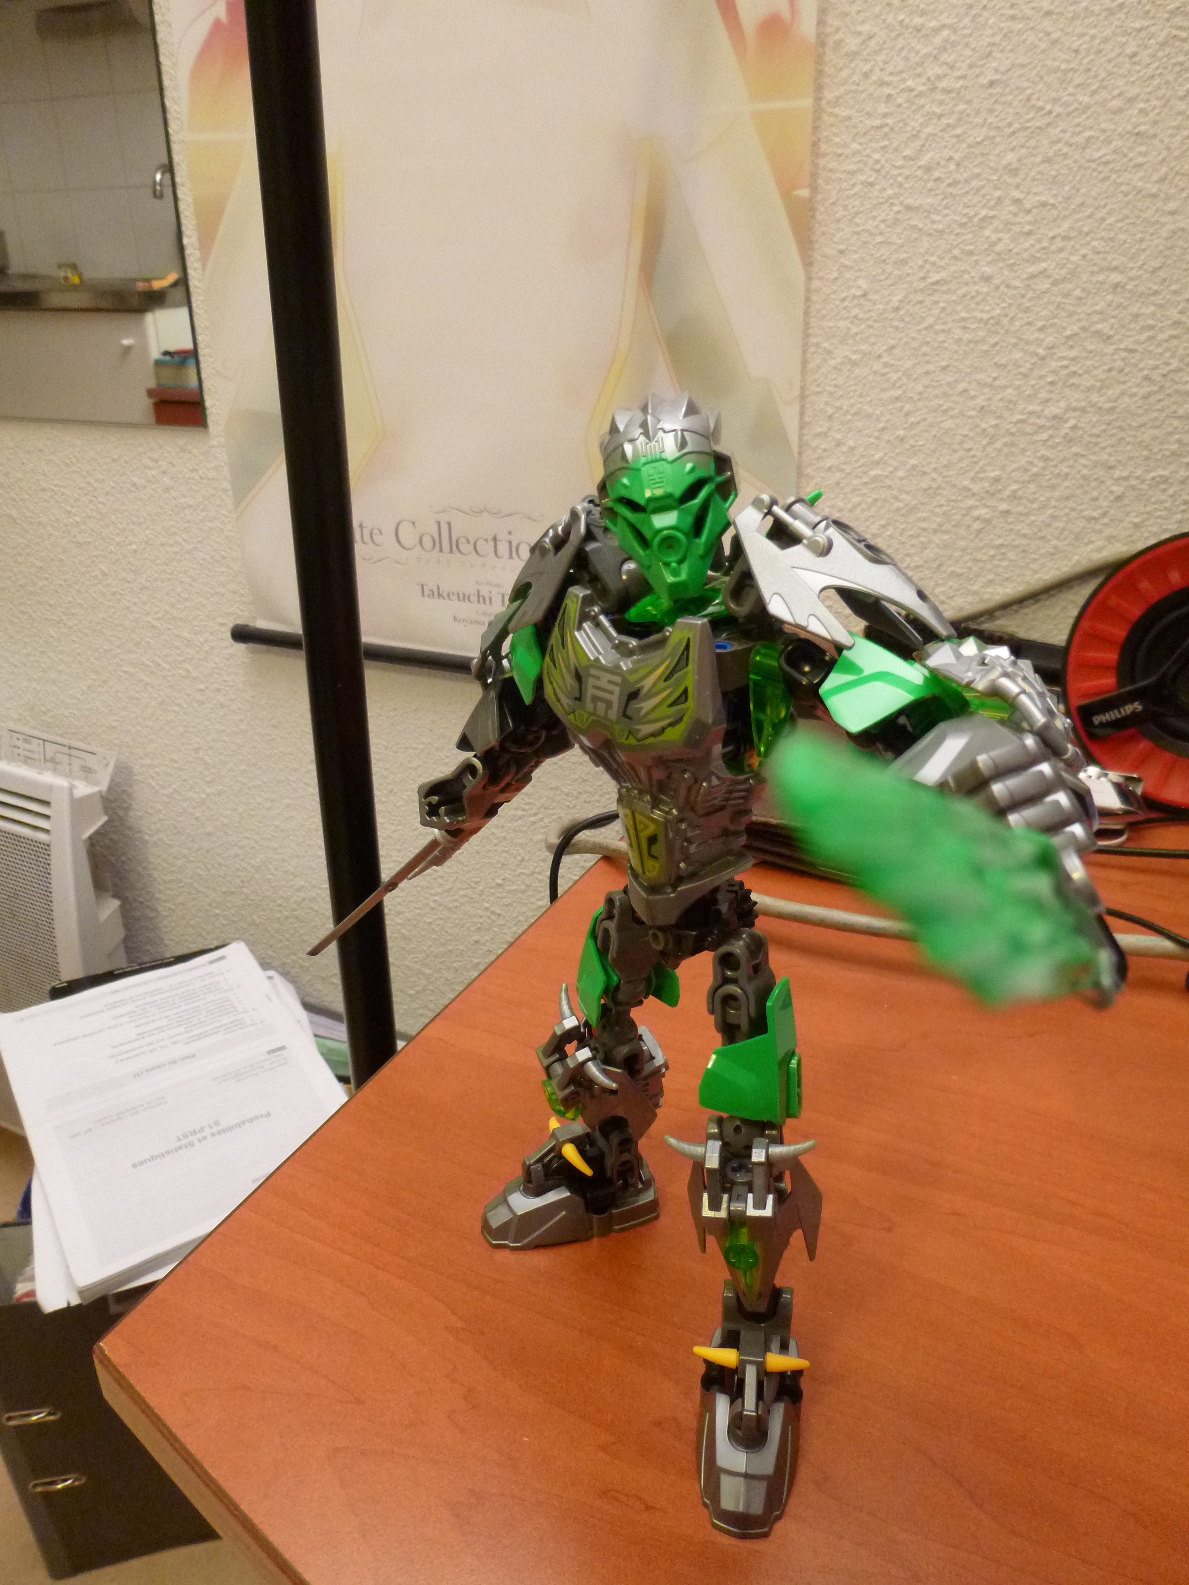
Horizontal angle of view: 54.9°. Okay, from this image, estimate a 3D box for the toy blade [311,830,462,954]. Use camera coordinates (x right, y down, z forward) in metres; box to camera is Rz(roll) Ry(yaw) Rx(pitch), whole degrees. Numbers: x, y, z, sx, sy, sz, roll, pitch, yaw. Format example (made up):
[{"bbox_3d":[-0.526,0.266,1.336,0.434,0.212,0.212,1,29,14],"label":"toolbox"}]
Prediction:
[{"bbox_3d":[-0.062,0.031,0.345,0.060,0.008,0.021,-37,-4,-11],"label":"toy blade"}]

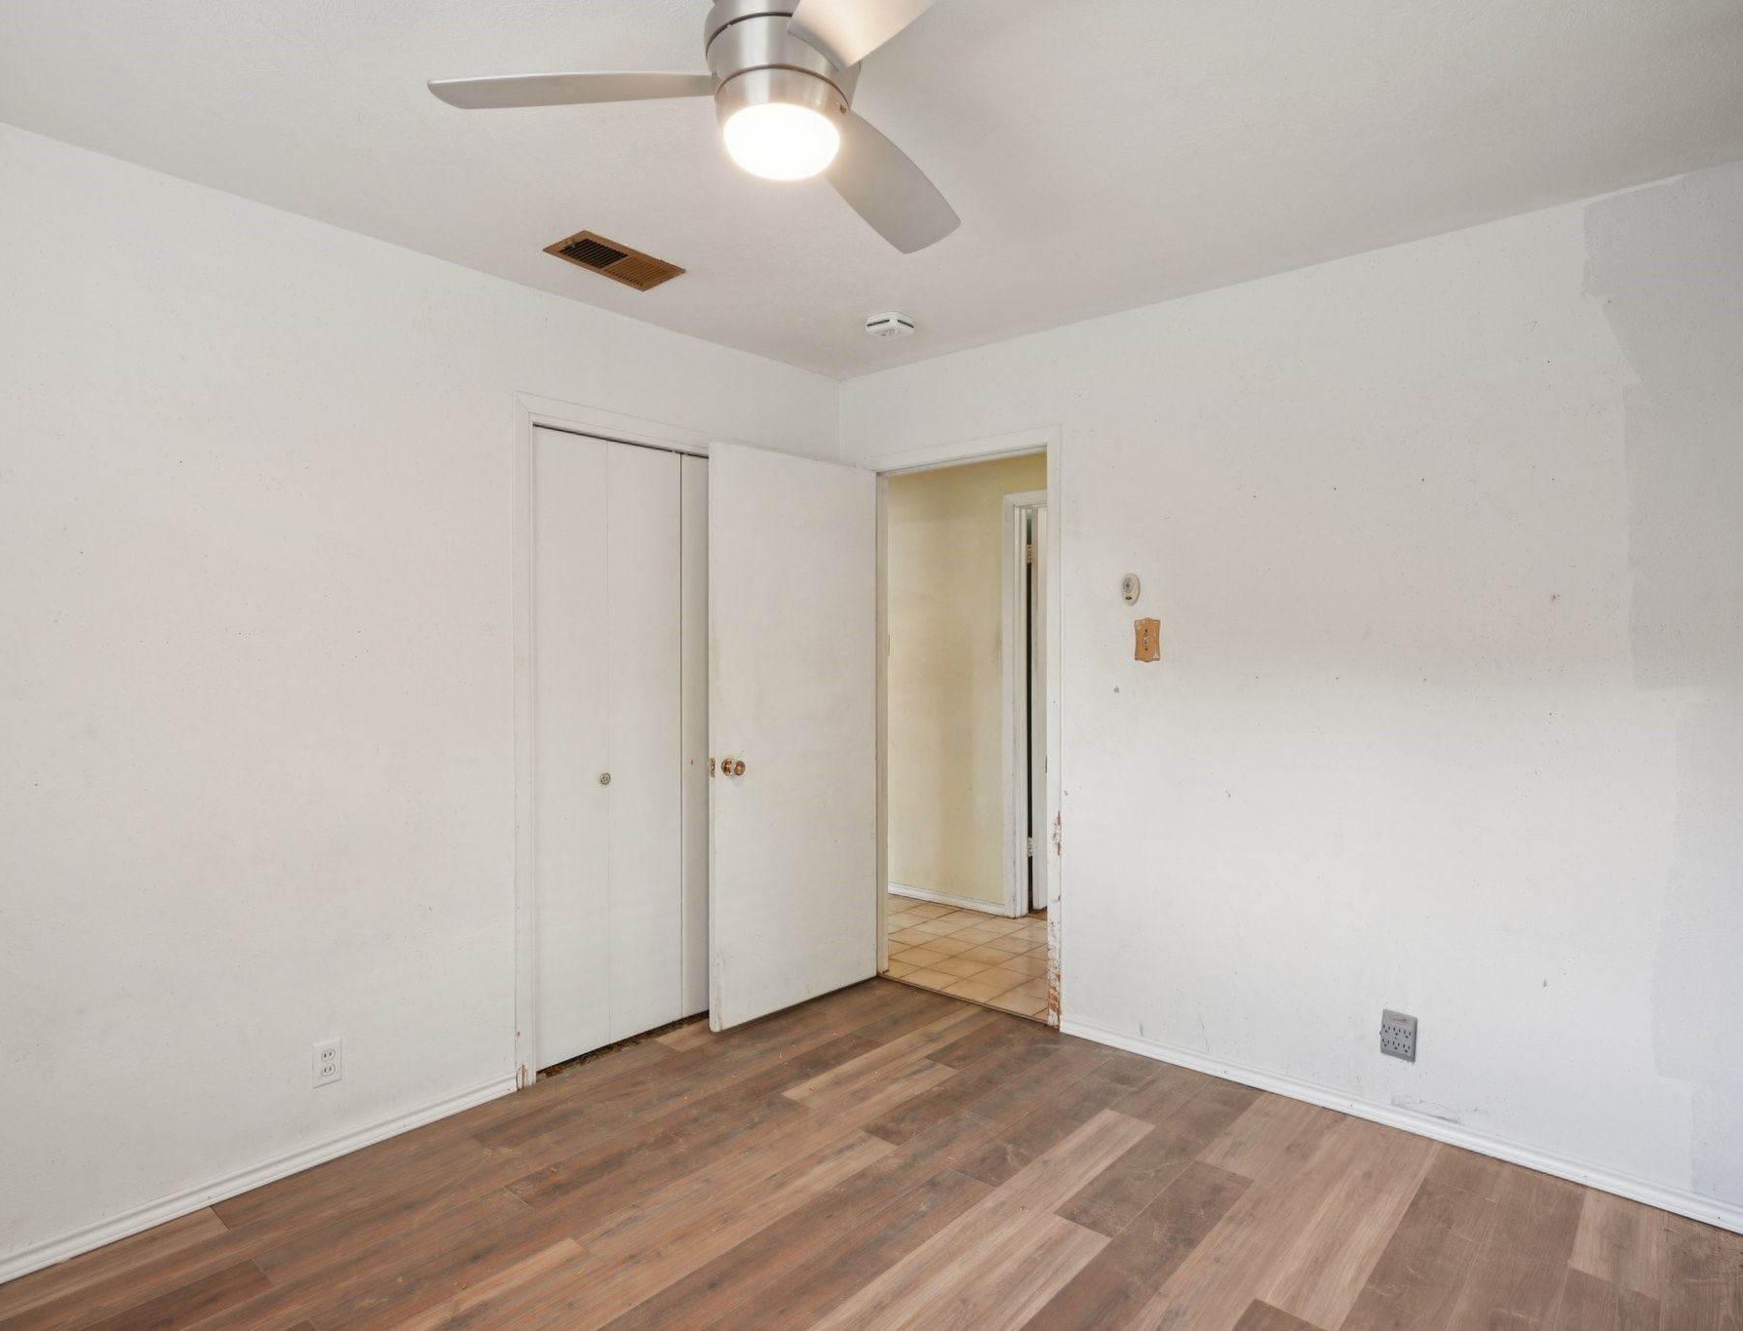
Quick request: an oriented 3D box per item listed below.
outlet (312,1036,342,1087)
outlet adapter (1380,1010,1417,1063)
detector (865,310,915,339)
[{"bbox_3d":[-1.421,1.040,2.463,0.007,0.114,0.070,1,1,41],"label":"outlet"},{"bbox_3d":[1.456,1.022,2.598,0.080,0.118,0.030,1,1,41],"label":"outlet adapter"},{"bbox_3d":[0.066,-1.139,3.169,0.132,0.041,0.132,1,1,41],"label":"detector"}]

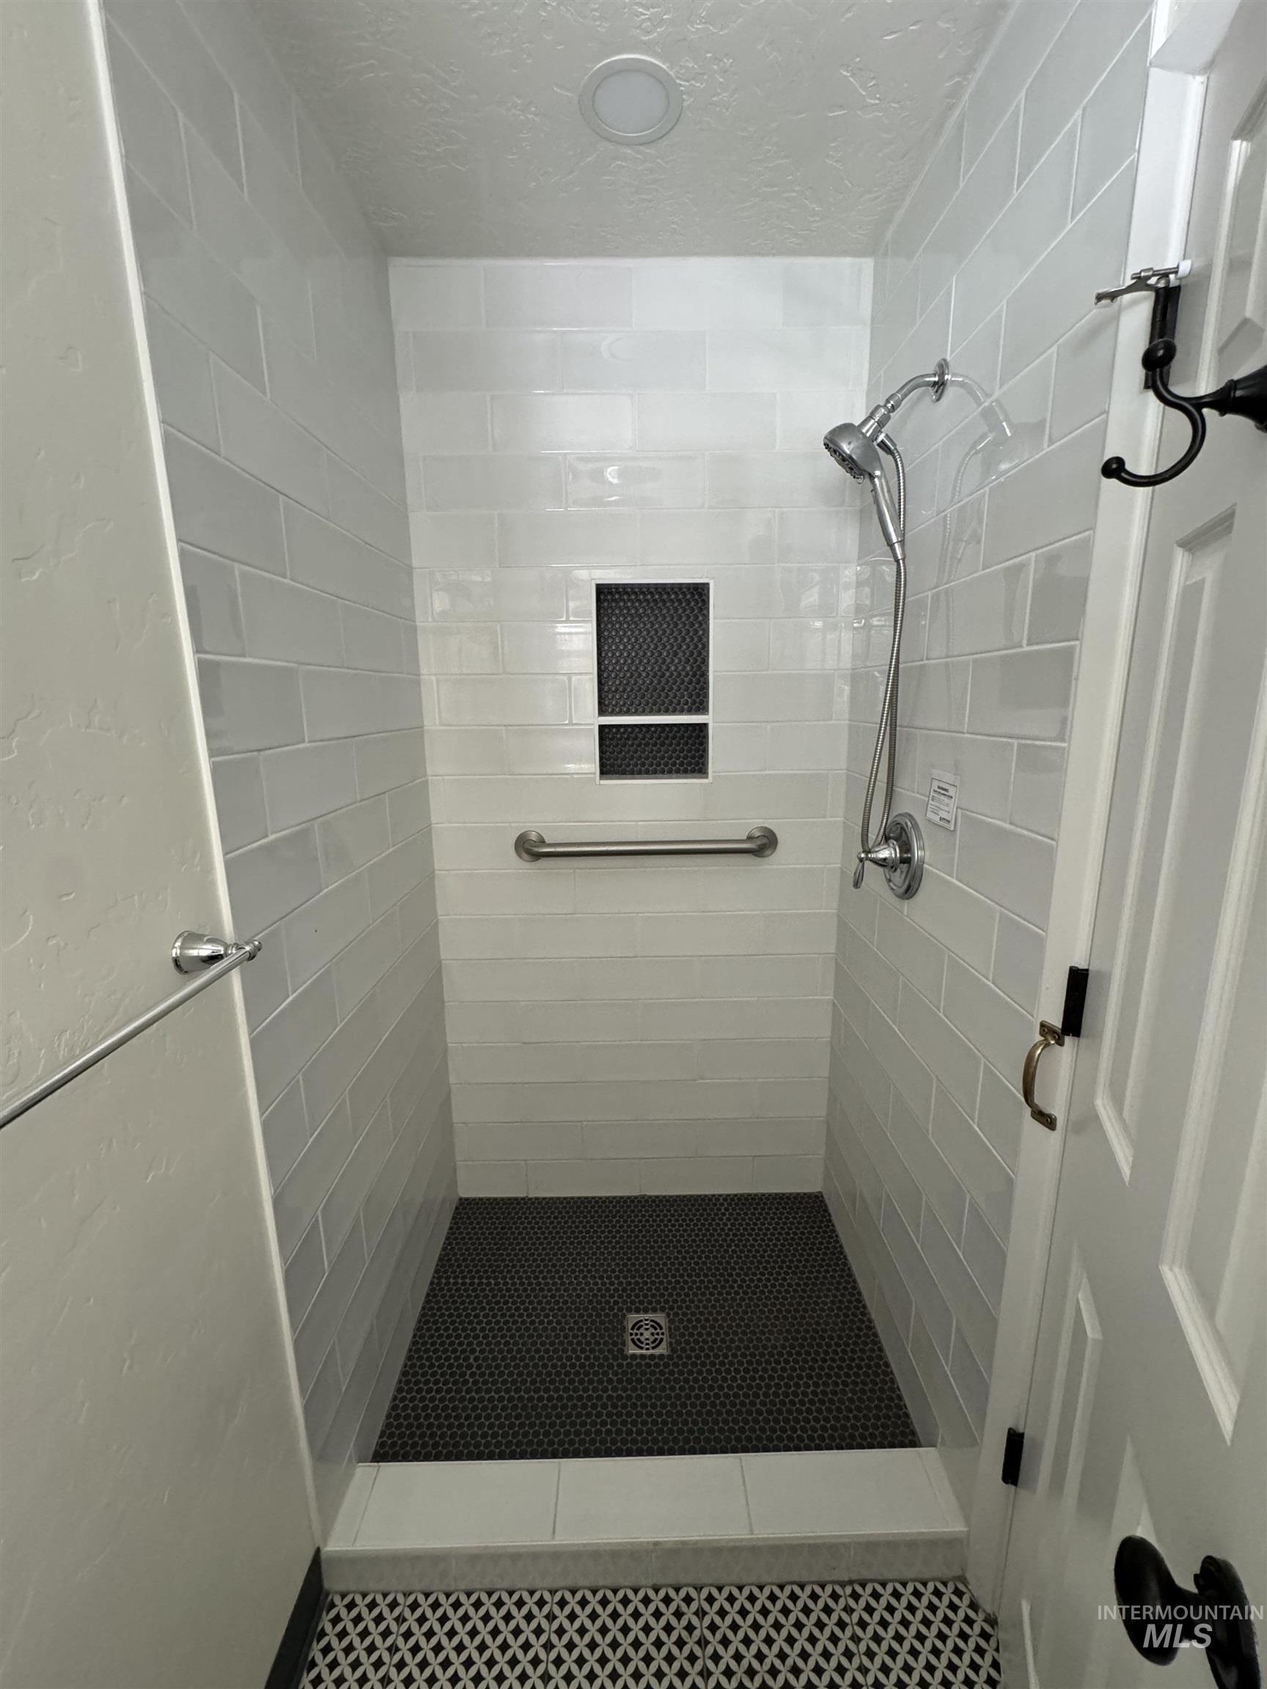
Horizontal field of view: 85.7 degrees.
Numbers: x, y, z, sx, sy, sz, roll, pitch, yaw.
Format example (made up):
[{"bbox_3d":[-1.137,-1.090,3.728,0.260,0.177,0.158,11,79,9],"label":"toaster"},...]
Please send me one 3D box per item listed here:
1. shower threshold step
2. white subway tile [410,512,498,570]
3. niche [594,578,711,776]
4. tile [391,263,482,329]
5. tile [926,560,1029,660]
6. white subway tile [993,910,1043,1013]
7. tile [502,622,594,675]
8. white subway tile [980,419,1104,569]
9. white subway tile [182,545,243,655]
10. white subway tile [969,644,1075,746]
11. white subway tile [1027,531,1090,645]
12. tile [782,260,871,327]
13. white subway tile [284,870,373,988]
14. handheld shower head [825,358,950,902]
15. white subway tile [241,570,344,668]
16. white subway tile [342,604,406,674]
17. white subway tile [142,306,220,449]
[{"bbox_3d":[0.030,1.196,1.214,1.076,0.093,0.134,-1,12,0],"label":"shower threshold step"},{"bbox_3d":[-0.431,-0.727,1.635,0.203,0.122,0.010,-1,12,0],"label":"white subway tile"},{"bbox_3d":[0.051,-0.405,1.732,0.290,0.489,0.090,-1,12,0],"label":"niche"},{"bbox_3d":[-0.431,-1.213,1.518,0.203,0.132,0.010,-1,12,0],"label":"tile"},{"bbox_3d":[0.541,-0.364,1.086,0.010,0.121,0.322,-1,12,0],"label":"tile"},{"bbox_3d":[0.554,0.170,0.981,0.010,0.122,0.115,-1,12,0],"label":"white subway tile"},{"bbox_3d":[-0.209,-0.485,1.689,0.227,0.122,0.010,-1,12,0],"label":"tile"},{"bbox_3d":[0.547,-0.456,0.924,0.010,0.122,0.260,-1,12,0],"label":"white subway tile"},{"bbox_3d":[-0.527,-0.301,0.857,0.010,0.121,0.111,-1,12,0],"label":"white subway tile"},{"bbox_3d":[0.557,-0.215,0.991,0.010,0.122,0.265,-1,12,0],"label":"white subway tile"},{"bbox_3d":[0.542,-0.317,0.870,0.010,0.121,0.114,-1,12,0],"label":"white subway tile"},{"bbox_3d":[0.432,-1.228,1.535,0.201,0.122,0.010,-1,12,0],"label":"tile"},{"bbox_3d":[-0.529,0.143,1.196,0.010,0.122,0.335,-1,12,0],"label":"white subway tile"},{"bbox_3d":[0.446,-0.367,1.283,0.207,0.962,0.165,-1,12,0],"label":"handheld shower head"},{"bbox_3d":[-0.528,-0.347,1.072,0.010,0.121,0.323,-1,12,0],"label":"white subway tile"},{"bbox_3d":[-0.534,-0.420,1.408,0.010,0.122,0.332,-1,12,0],"label":"white subway tile"},{"bbox_3d":[-0.530,-0.542,0.805,0.010,0.122,0.111,-1,12,0],"label":"white subway tile"}]

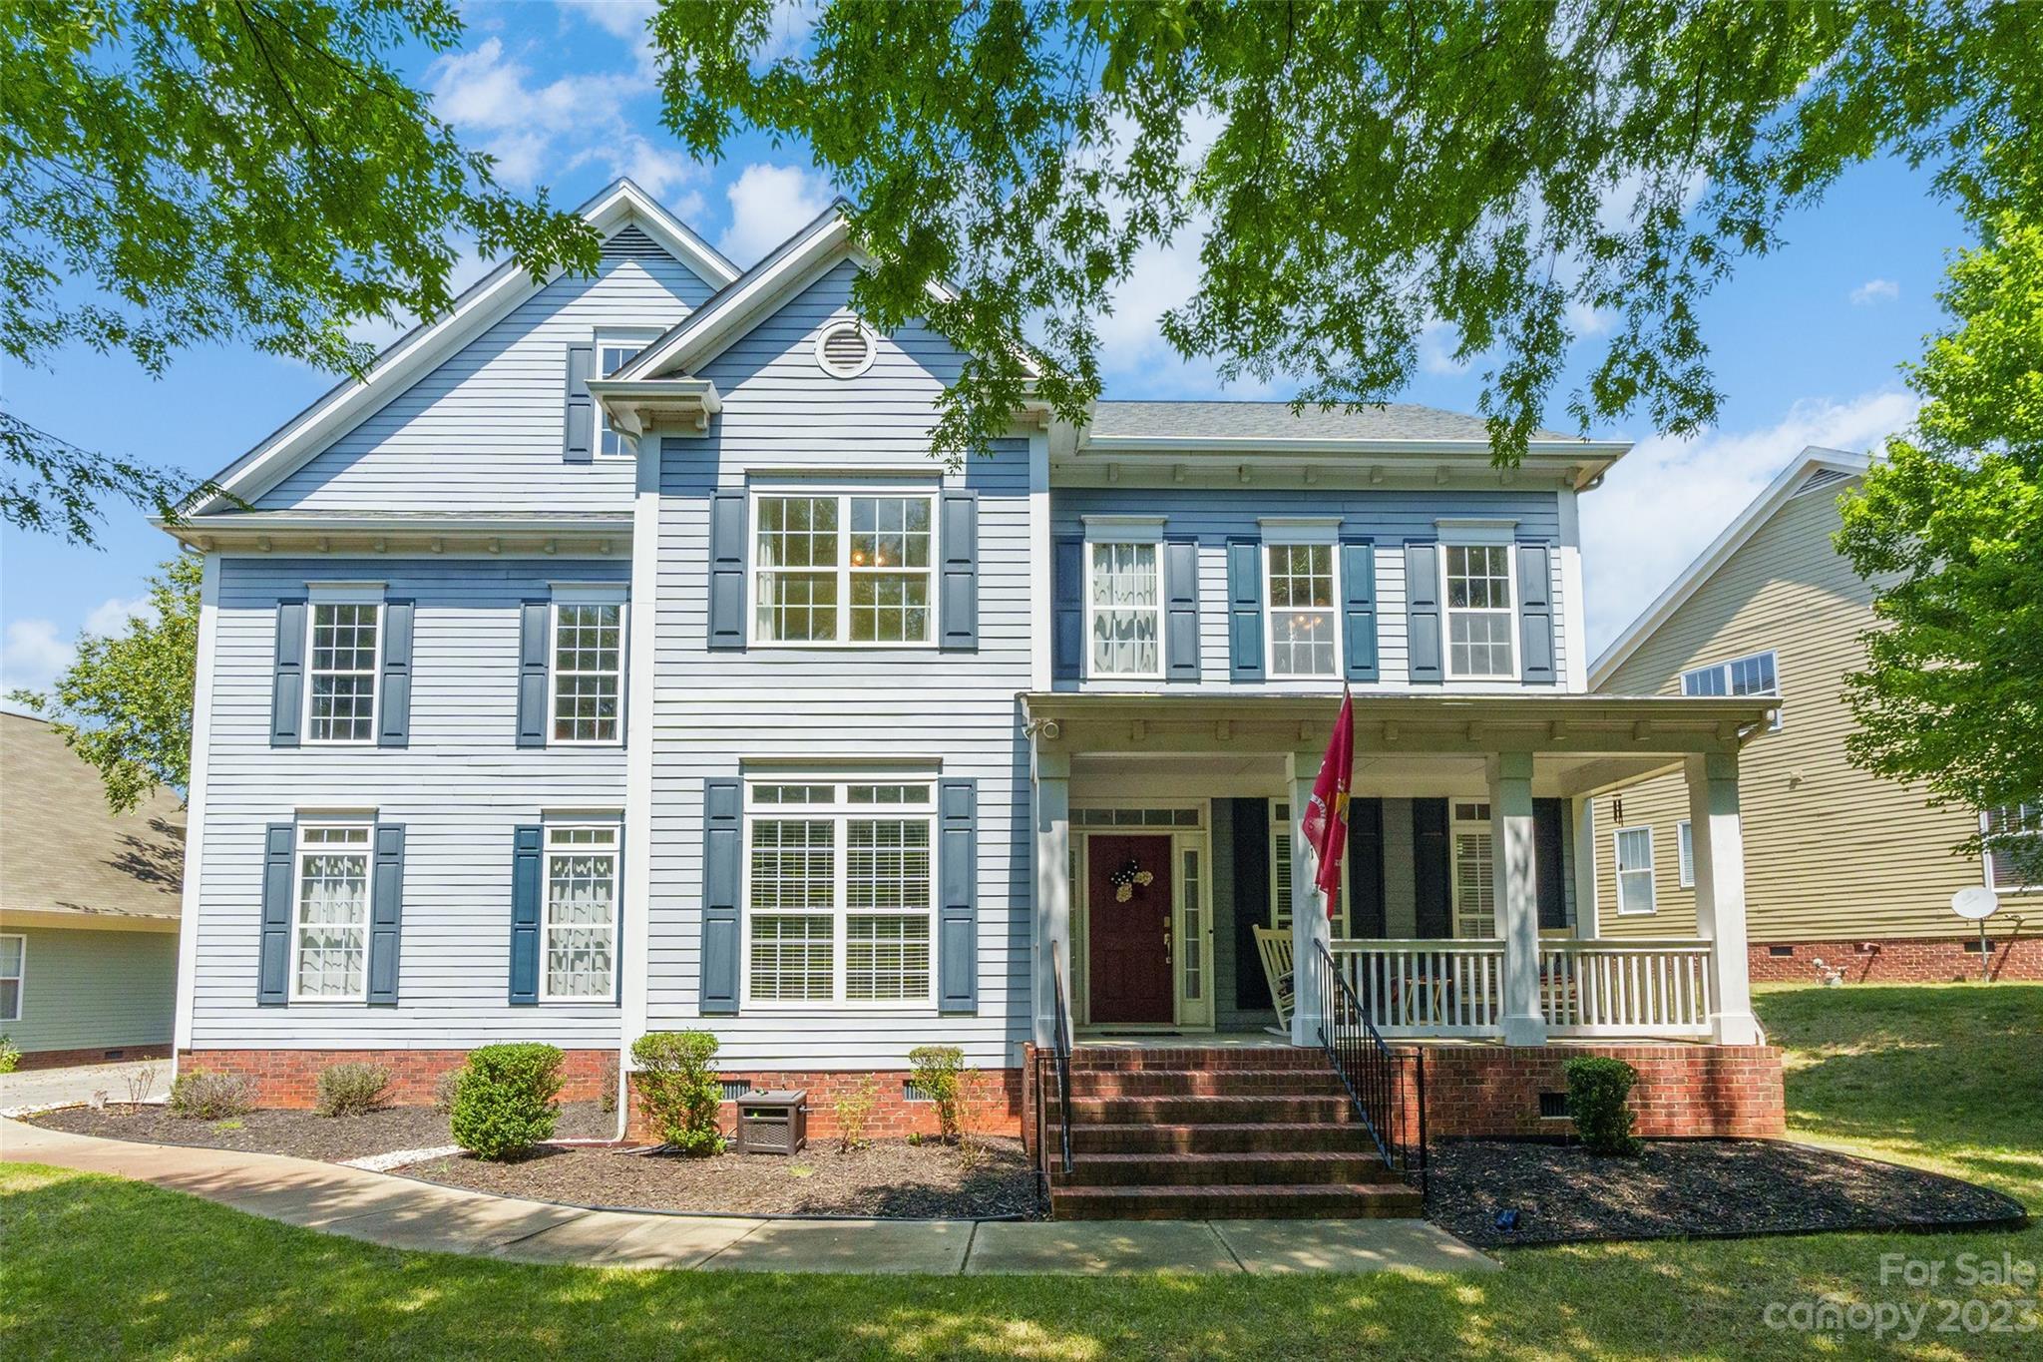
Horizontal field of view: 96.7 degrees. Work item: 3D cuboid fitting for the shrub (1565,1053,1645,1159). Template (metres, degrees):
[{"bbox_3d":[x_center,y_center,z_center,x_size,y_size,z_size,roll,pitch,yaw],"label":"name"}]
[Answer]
[{"bbox_3d":[4.569,3.337,7.120,0.560,0.780,0.520,0,-5,-1],"label":"shrub"}]

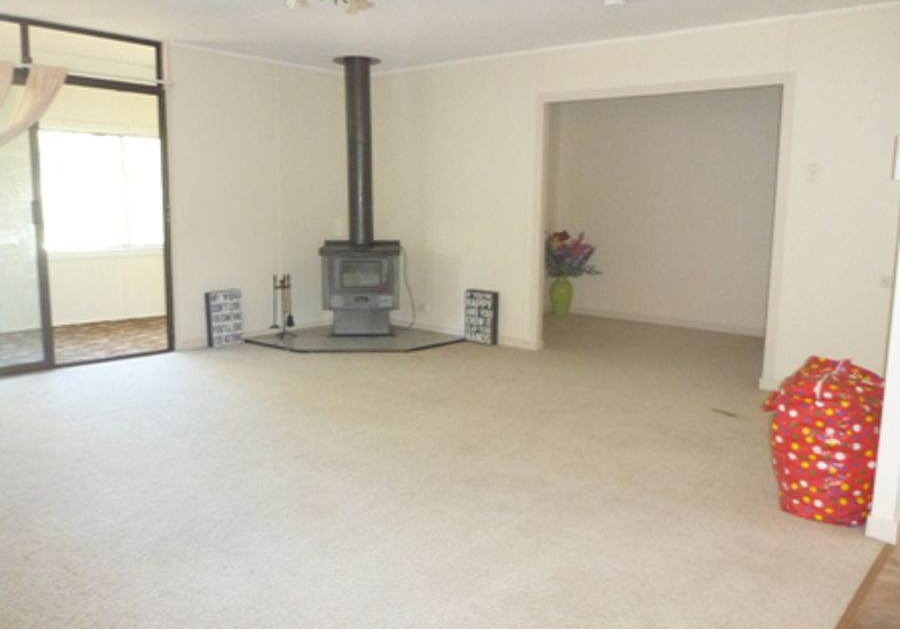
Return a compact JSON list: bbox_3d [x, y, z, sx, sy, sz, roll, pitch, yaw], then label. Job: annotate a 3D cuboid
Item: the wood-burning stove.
[{"bbox_3d":[-0.803,-1.029,6.535,0.700,2.400,0.540,0,10,-6],"label":"wood-burning stove"}]

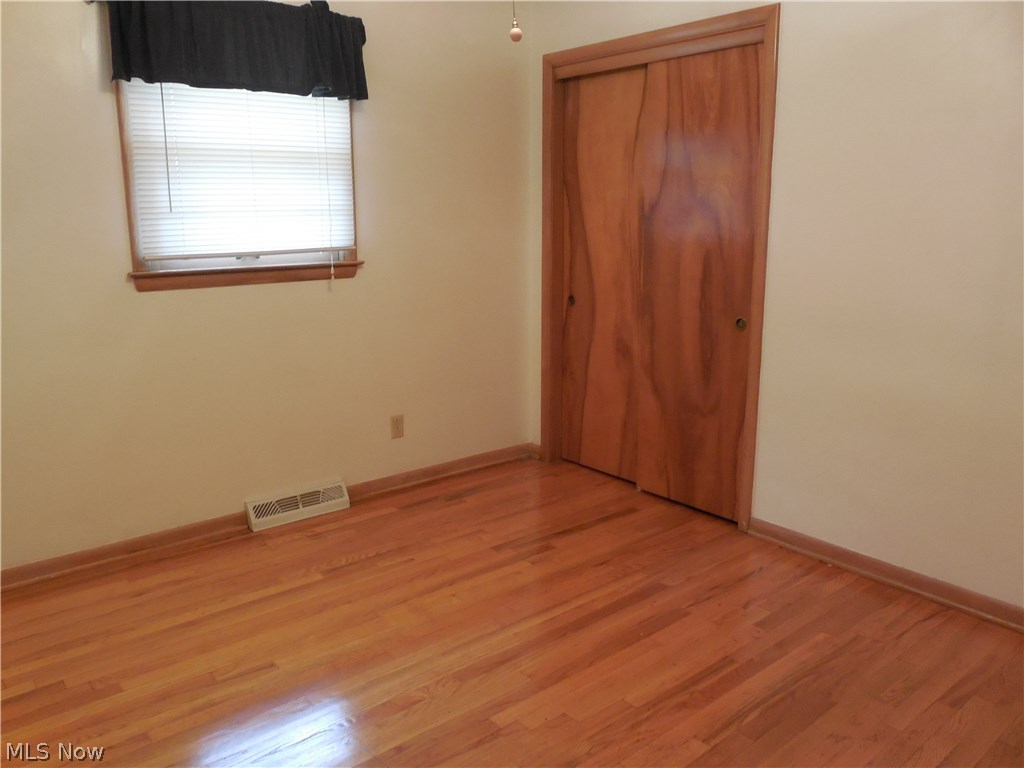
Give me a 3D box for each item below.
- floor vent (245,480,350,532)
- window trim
[{"bbox_3d":[-0.956,0.546,3.481,0.458,0.123,0.061,-10,16,-38],"label":"floor vent"},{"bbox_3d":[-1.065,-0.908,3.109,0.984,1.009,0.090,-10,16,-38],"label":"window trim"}]

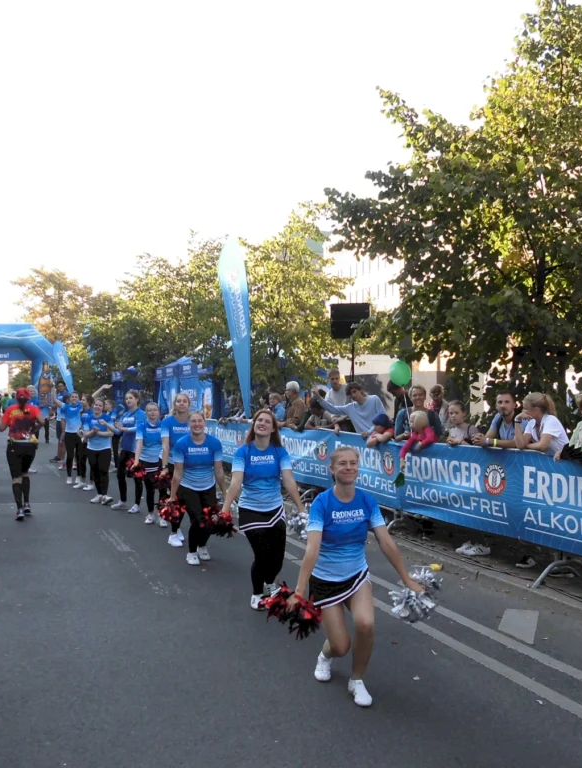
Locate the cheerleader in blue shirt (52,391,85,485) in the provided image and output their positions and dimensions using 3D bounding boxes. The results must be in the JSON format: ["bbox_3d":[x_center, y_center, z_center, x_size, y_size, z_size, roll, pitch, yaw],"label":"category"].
[{"bbox_3d":[-3.989,0.902,13.850,0.580,1.740,0.420,0,-1,-14],"label":"cheerleader in blue shirt"}]

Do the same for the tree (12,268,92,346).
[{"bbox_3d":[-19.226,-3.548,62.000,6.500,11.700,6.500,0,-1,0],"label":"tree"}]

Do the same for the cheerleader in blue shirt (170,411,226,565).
[{"bbox_3d":[-0.894,0.976,7.350,0.550,1.450,0.500,0,-1,-6],"label":"cheerleader in blue shirt"}]

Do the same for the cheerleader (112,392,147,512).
[{"bbox_3d":[-2.299,0.931,10.835,0.450,1.679,0.430,0,-2,38],"label":"cheerleader"}]

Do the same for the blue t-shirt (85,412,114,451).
[{"bbox_3d":[-2.793,0.699,11.200,0.430,0.560,0.300,0,-1,-10],"label":"blue t-shirt"}]

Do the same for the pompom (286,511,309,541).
[{"bbox_3d":[0.057,1.075,5.800,0.210,0.220,0.210,0,-1,0],"label":"pompom"}]

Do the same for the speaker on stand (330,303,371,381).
[{"bbox_3d":[1.014,0.198,13.000,0.680,3.130,0.550,0,-1,12],"label":"speaker on stand"}]

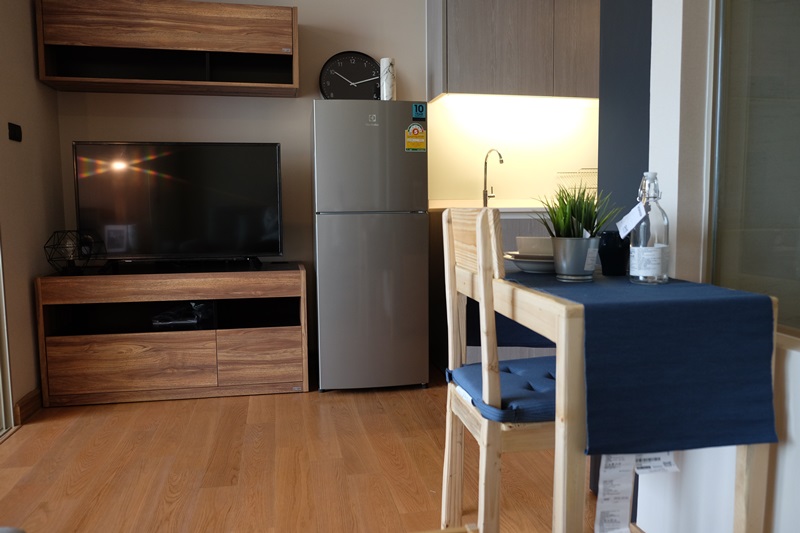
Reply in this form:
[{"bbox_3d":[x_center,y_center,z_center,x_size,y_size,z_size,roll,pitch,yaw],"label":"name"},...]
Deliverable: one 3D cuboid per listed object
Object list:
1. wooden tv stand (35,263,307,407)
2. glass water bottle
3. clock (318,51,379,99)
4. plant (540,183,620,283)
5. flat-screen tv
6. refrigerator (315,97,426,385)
[{"bbox_3d":[-1.087,0.320,3.048,1.205,0.605,0.410,-1,5,-11],"label":"wooden tv stand"},{"bbox_3d":[0.548,-0.084,1.313,0.086,0.236,0.086,-1,5,-11],"label":"glass water bottle"},{"bbox_3d":[-0.260,-1.009,3.332,0.380,0.380,0.050,-1,-7,-11],"label":"clock"},{"bbox_3d":[0.402,-0.076,1.359,0.185,0.217,0.175,-1,5,-11],"label":"plant"},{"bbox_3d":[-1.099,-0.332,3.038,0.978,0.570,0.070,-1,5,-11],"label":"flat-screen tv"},{"bbox_3d":[-0.176,-0.110,3.222,0.546,1.417,0.570,-1,5,-9],"label":"refrigerator"}]

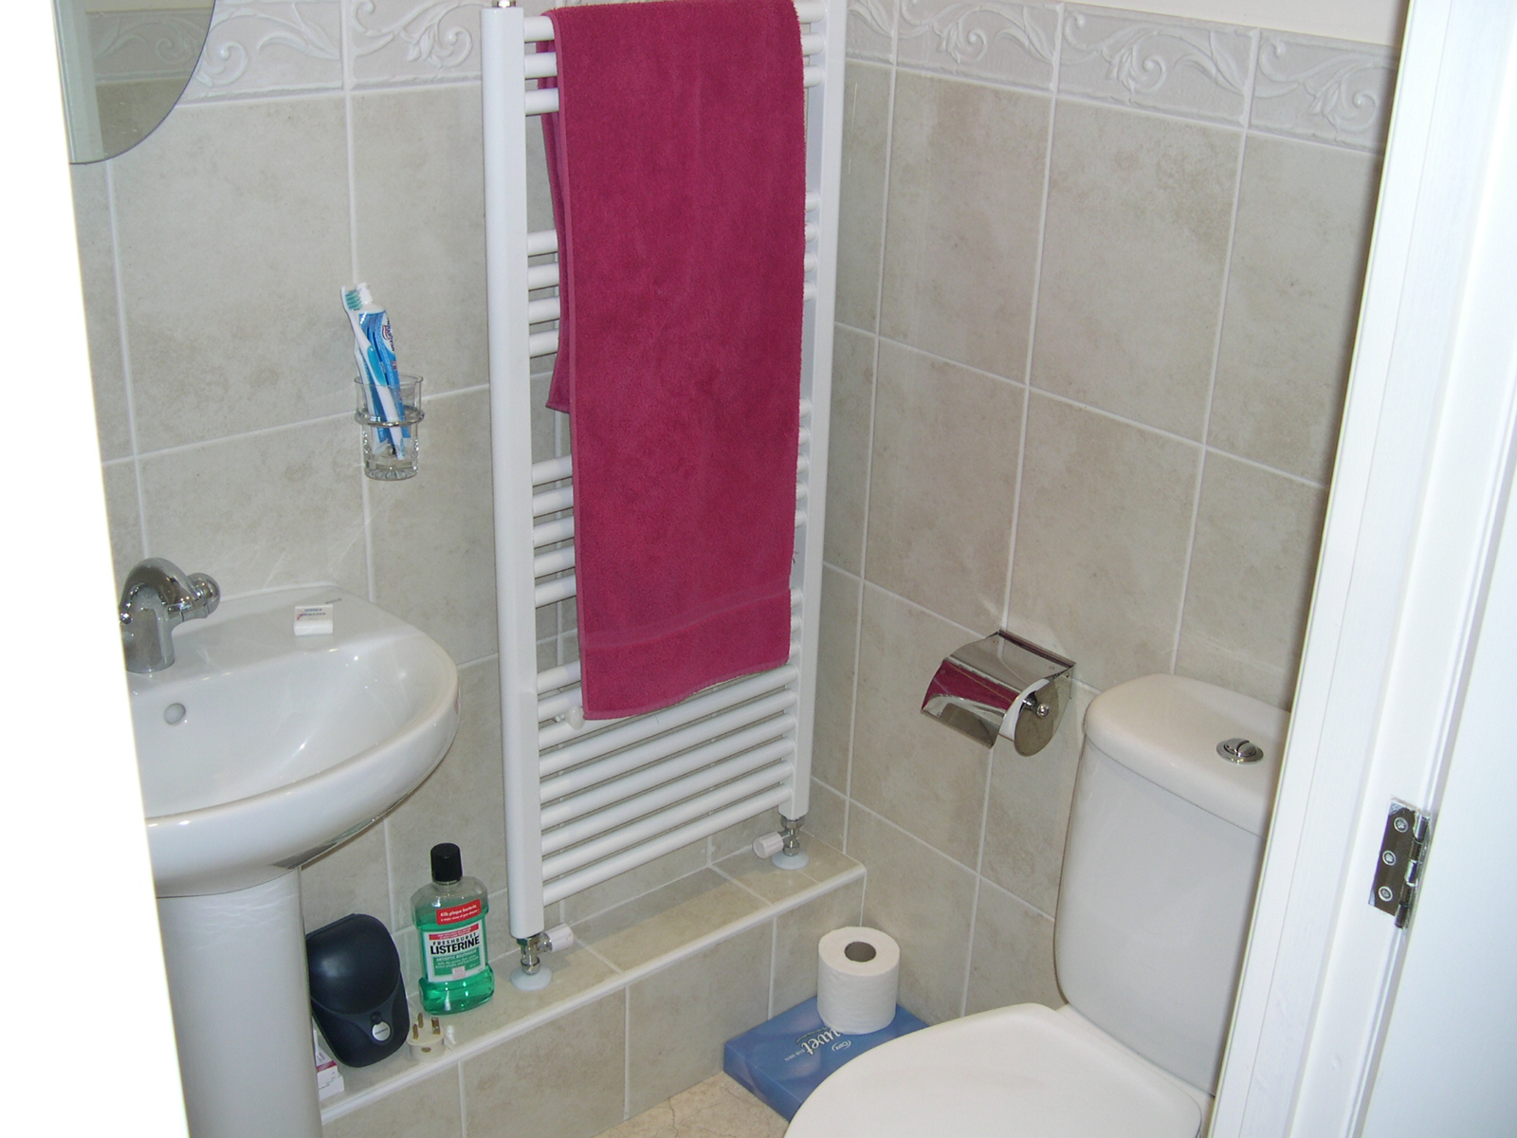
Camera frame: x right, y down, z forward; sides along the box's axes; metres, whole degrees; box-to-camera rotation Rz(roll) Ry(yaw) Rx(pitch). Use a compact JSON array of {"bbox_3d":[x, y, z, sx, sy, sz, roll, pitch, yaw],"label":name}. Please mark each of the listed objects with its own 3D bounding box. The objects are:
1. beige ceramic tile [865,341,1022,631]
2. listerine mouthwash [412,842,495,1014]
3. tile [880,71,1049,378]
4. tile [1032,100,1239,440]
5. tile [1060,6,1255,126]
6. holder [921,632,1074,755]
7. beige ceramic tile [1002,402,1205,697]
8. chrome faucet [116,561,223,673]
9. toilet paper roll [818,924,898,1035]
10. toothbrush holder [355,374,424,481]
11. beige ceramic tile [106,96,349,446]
[{"bbox_3d":[0.234,-0.099,2.117,0.010,0.335,0.250,-17,29,-37],"label":"beige ceramic tile"},{"bbox_3d":[-0.379,0.443,2.060,0.095,0.224,0.060,-9,26,-25],"label":"listerine mouthwash"},{"bbox_3d":[0.246,-0.411,1.994,0.010,0.335,0.250,-17,29,-37],"label":"tile"},{"bbox_3d":[0.410,-0.330,1.822,0.010,0.335,0.250,-17,29,-37],"label":"tile"},{"bbox_3d":[0.416,-0.530,1.751,0.011,0.099,0.250,-17,29,-37],"label":"tile"},{"bbox_3d":[0.289,0.161,2.031,0.135,0.110,0.127,-17,29,-37],"label":"holder"},{"bbox_3d":[0.399,-0.018,1.947,0.010,0.335,0.250,-17,29,-37],"label":"beige ceramic tile"},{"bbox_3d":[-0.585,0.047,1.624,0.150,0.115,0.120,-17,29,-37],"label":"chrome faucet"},{"bbox_3d":[0.142,0.589,2.381,0.115,0.103,0.115,2,23,-1],"label":"toilet paper roll"},{"bbox_3d":[-0.389,-0.152,1.756,0.070,0.101,0.080,-17,29,-37],"label":"toothbrush holder"},{"bbox_3d":[-0.519,-0.297,1.666,0.250,0.335,0.010,-17,29,-37],"label":"beige ceramic tile"}]

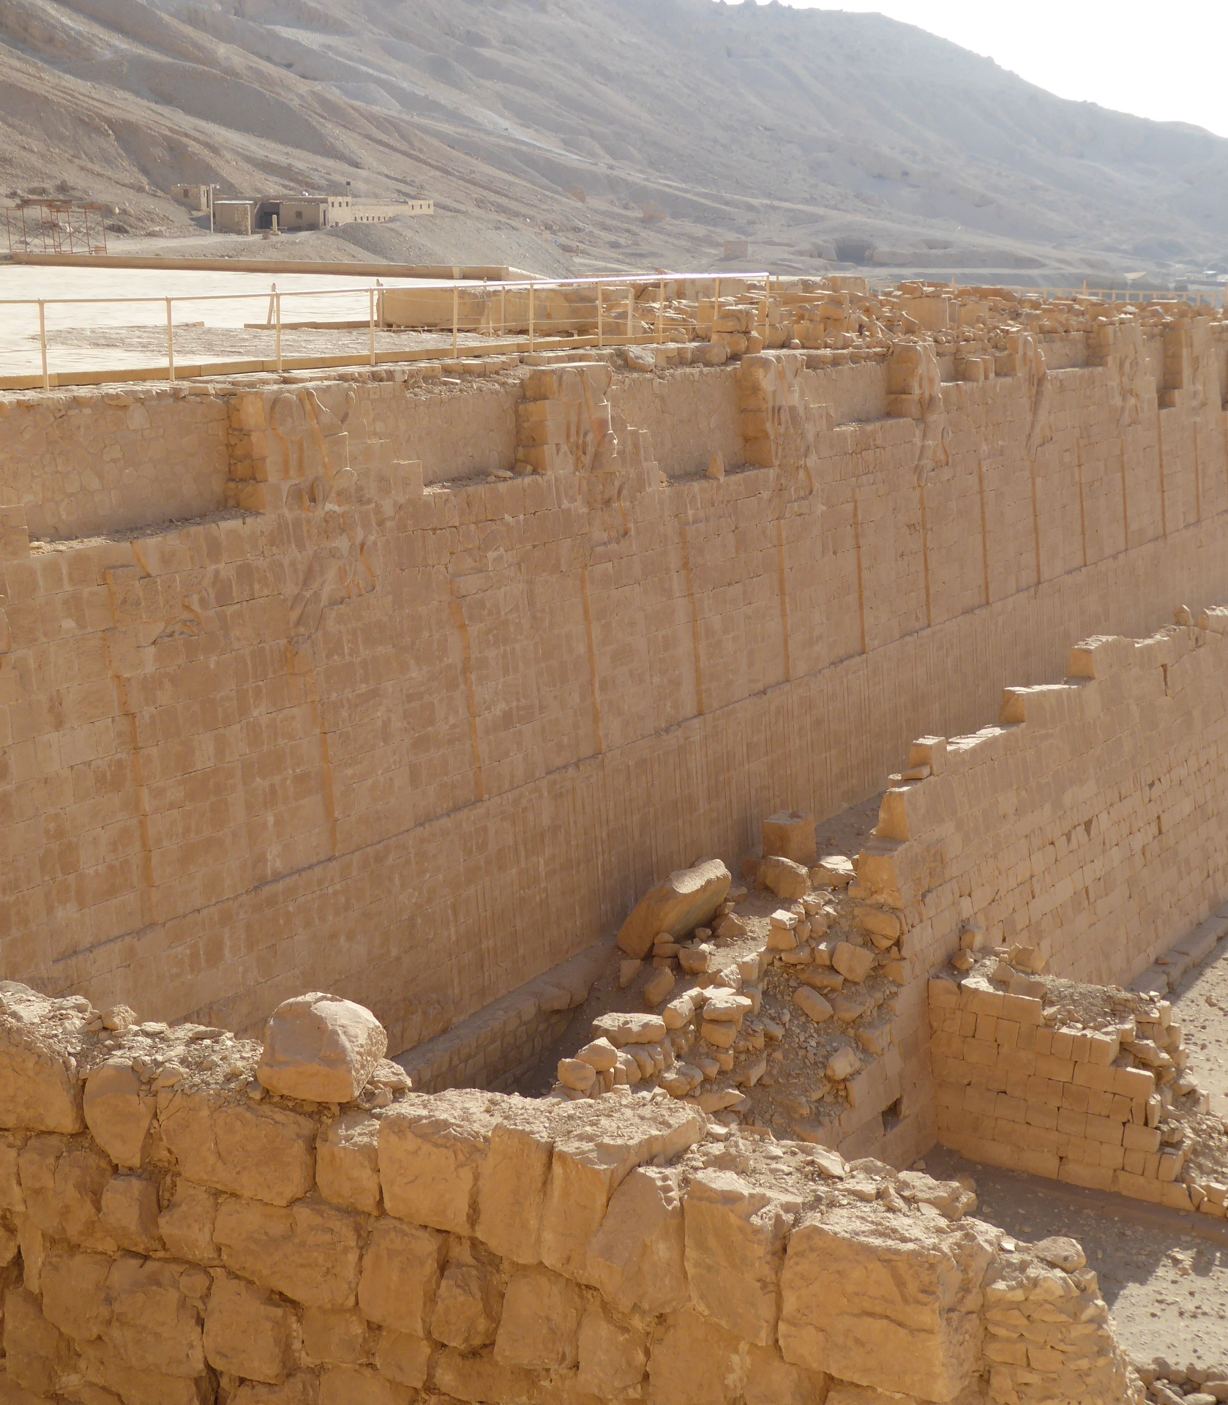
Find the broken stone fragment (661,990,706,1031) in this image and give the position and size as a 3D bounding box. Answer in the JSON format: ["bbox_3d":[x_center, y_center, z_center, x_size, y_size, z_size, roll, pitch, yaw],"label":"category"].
[{"bbox_3d":[0.790,3.501,24.600,0.390,0.370,0.380,7,14,29],"label":"broken stone fragment"}]

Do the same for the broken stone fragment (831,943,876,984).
[{"bbox_3d":[2.794,3.041,25.200,0.440,0.390,0.390,7,14,29],"label":"broken stone fragment"}]

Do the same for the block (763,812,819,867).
[{"bbox_3d":[3.155,2.439,38.883,0.618,0.824,0.762,10,16,39],"label":"block"}]

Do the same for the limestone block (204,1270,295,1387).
[{"bbox_3d":[-2.754,4.976,17.829,0.924,0.816,0.750,7,15,32],"label":"limestone block"}]

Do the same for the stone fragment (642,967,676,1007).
[{"bbox_3d":[0.683,4.357,33.063,0.340,0.433,0.515,7,14,30],"label":"stone fragment"}]

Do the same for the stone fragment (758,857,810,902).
[{"bbox_3d":[2.308,2.387,29.300,0.600,0.480,0.480,7,14,29],"label":"stone fragment"}]

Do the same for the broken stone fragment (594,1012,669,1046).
[{"bbox_3d":[0.197,3.995,26.500,0.930,0.260,0.500,1,13,0],"label":"broken stone fragment"}]

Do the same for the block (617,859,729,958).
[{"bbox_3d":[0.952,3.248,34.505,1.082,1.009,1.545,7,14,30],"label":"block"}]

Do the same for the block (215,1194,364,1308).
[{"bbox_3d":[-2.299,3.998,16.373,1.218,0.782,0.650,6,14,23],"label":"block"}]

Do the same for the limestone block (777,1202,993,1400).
[{"bbox_3d":[2.002,4.419,16.068,1.370,0.958,0.680,7,14,30],"label":"limestone block"}]

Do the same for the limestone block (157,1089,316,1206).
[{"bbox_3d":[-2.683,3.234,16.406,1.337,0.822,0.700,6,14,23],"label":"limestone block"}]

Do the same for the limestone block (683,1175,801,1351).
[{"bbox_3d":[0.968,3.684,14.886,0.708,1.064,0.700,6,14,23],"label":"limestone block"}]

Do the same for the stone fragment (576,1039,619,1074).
[{"bbox_3d":[-0.222,4.885,29.870,0.453,0.299,0.371,7,14,30],"label":"stone fragment"}]

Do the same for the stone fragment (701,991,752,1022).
[{"bbox_3d":[1.371,3.718,26.500,0.600,0.250,0.450,1,13,0],"label":"stone fragment"}]

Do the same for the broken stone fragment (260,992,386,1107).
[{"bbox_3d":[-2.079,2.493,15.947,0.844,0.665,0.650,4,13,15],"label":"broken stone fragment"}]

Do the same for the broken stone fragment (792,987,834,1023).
[{"bbox_3d":[2.428,3.700,26.500,0.460,0.250,0.300,31,24,22],"label":"broken stone fragment"}]

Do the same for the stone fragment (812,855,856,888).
[{"bbox_3d":[3.815,2.925,37.492,0.618,0.371,0.474,7,14,30],"label":"stone fragment"}]

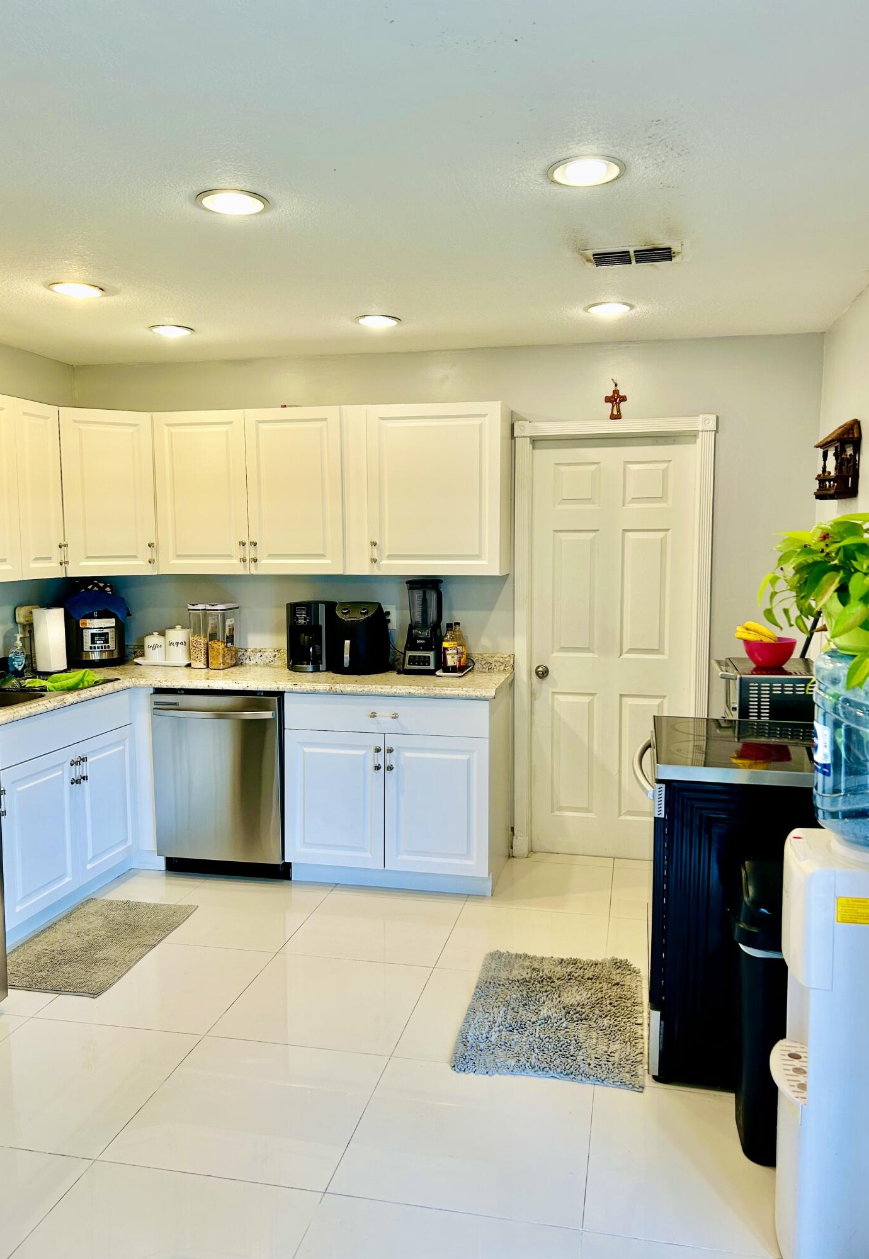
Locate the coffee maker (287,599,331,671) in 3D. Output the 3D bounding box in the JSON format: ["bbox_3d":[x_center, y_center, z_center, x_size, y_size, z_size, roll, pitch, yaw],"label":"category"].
[{"bbox_3d":[-0.596,0.029,4.653,0.201,0.337,0.216,1,5,12],"label":"coffee maker"}]

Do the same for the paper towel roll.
[{"bbox_3d":[-1.864,0.059,4.589,0.151,0.291,0.151,-1,5,0],"label":"paper towel roll"}]

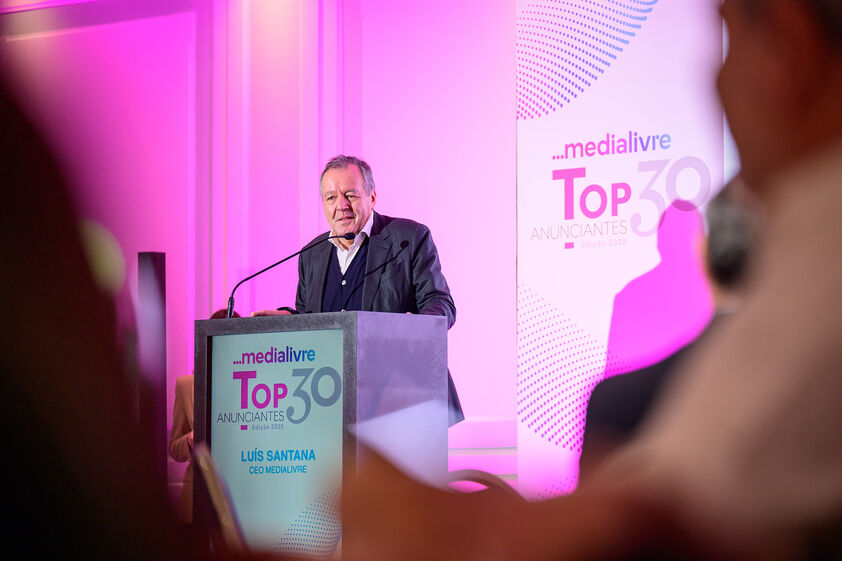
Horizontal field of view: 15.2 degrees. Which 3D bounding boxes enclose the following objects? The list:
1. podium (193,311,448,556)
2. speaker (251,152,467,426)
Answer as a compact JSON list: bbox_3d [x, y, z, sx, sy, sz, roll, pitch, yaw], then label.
[{"bbox_3d":[-0.290,0.689,9.021,0.653,1.160,0.366,-4,-5,43],"label":"podium"},{"bbox_3d":[-0.170,0.463,9.470,0.600,1.673,0.480,-3,-5,36],"label":"speaker"}]

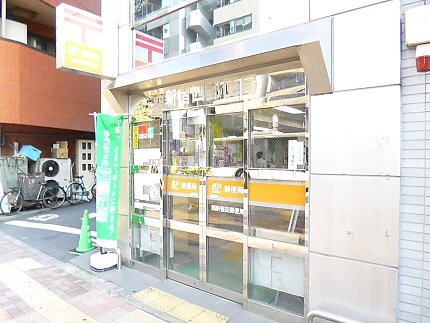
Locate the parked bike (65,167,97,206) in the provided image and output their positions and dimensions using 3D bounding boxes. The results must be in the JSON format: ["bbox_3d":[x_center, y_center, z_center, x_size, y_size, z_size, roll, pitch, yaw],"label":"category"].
[{"bbox_3d":[-4.340,0.840,10.151,0.570,1.100,1.750,0,1,22],"label":"parked bike"}]

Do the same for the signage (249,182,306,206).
[{"bbox_3d":[0.588,0.313,2.891,0.600,0.193,0.020,1,1,37],"label":"signage"}]

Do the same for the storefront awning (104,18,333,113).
[{"bbox_3d":[-0.296,-0.908,3.307,3.020,0.640,0.310,1,1,37],"label":"storefront awning"}]

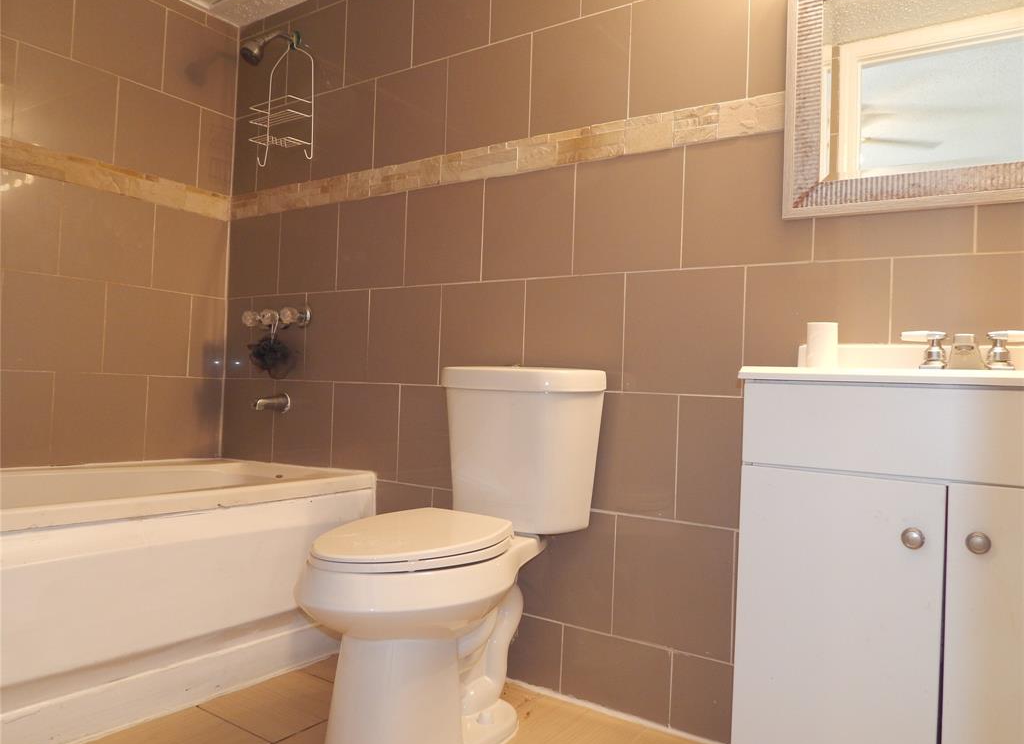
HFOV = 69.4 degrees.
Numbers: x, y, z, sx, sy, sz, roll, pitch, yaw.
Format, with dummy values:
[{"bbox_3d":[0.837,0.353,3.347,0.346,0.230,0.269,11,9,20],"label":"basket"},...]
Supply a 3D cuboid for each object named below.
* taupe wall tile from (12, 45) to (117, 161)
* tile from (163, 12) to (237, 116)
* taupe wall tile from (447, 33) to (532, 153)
[{"bbox_3d":[-1.403,-0.838,2.333,0.010,0.292,0.299,1,-2,34],"label":"taupe wall tile"},{"bbox_3d":[-1.143,-1.127,2.726,0.010,0.296,0.284,1,-1,36],"label":"tile"},{"bbox_3d":[-0.069,-0.801,2.155,0.300,0.296,0.010,1,-1,34],"label":"taupe wall tile"}]

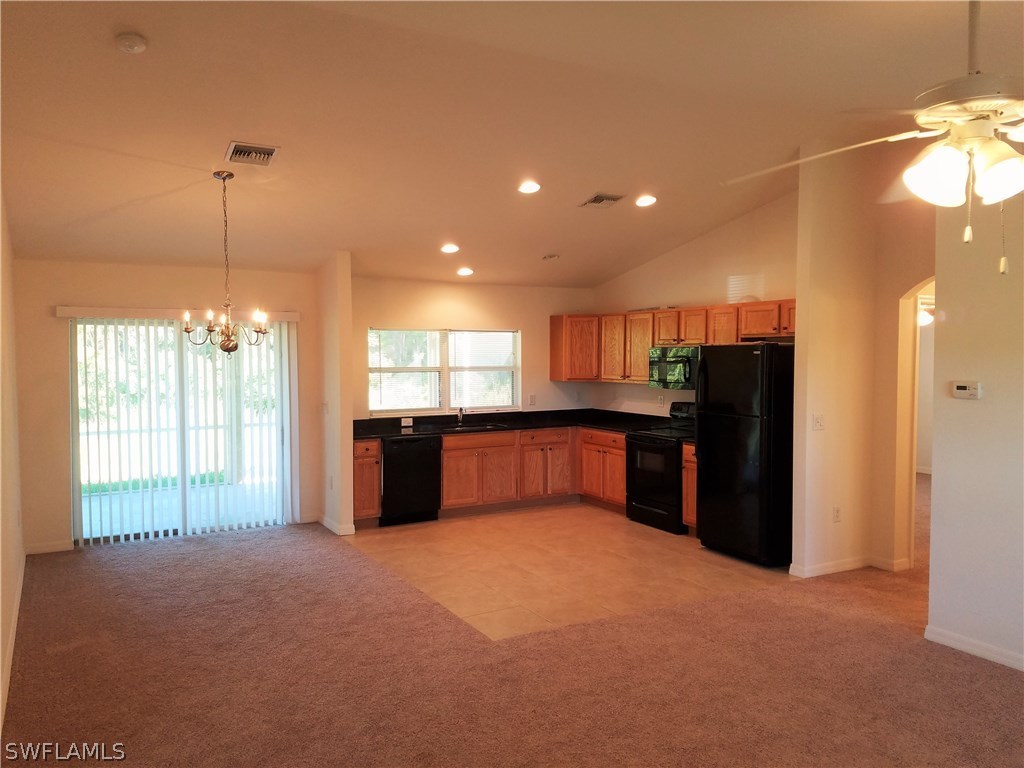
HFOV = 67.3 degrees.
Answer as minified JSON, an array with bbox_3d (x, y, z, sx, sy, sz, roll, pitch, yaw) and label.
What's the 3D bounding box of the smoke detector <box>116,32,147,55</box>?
[{"bbox_3d":[-1.824,-1.626,3.693,0.145,0.040,0.145,-1,-9,-29],"label":"smoke detector"}]

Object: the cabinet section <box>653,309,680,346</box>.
[{"bbox_3d":[1.675,-0.557,7.772,0.330,0.378,0.381,-2,3,-30],"label":"cabinet section"}]

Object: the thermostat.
[{"bbox_3d":[2.581,0.037,4.358,0.030,0.097,0.142,-2,3,-31],"label":"thermostat"}]

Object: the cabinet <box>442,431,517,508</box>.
[{"bbox_3d":[-0.458,0.885,8.302,0.902,0.776,0.620,-1,3,-29],"label":"cabinet"}]

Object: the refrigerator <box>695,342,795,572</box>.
[{"bbox_3d":[2.132,0.550,6.546,0.823,1.775,0.730,-2,3,-31],"label":"refrigerator"}]

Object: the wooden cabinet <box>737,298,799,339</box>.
[{"bbox_3d":[2.391,-0.555,6.568,0.328,0.302,0.920,-1,3,-29],"label":"wooden cabinet"}]

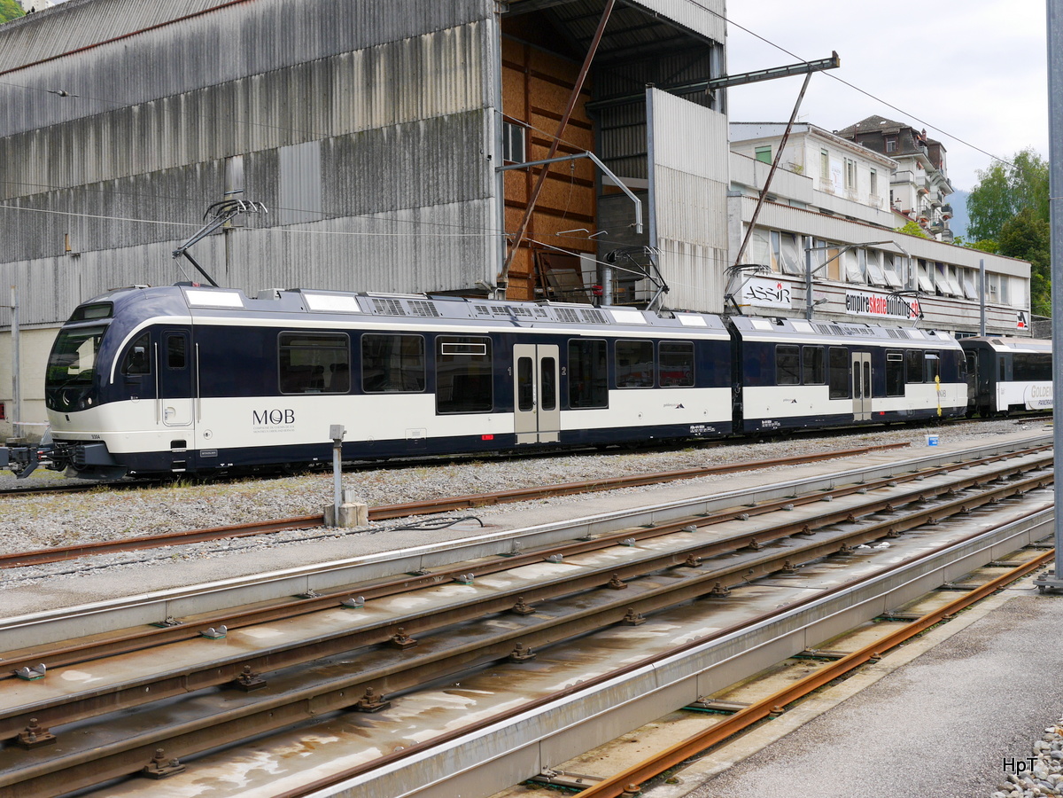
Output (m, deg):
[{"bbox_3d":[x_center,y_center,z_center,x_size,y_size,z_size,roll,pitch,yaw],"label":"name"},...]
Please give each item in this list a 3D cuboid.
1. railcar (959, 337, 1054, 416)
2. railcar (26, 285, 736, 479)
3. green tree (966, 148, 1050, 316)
[{"bbox_3d":[24.808,-1.061,61.178,2.650,3.550,18.900,-1,1,39],"label":"railcar"},{"bbox_3d":[-2.079,-0.407,28.771,2.650,3.660,19.635,0,1,44],"label":"railcar"},{"bbox_3d":[45.076,-15.302,115.000,8.800,16.500,8.800,-1,1,21],"label":"green tree"}]

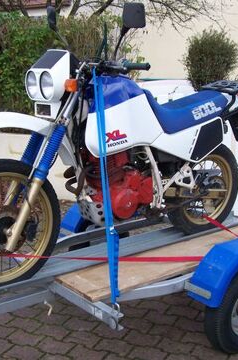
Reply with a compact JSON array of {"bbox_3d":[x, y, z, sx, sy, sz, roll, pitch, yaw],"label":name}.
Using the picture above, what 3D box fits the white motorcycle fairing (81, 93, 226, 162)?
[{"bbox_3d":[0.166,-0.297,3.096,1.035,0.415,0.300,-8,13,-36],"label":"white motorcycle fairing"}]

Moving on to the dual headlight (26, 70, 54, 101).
[{"bbox_3d":[-0.373,-0.484,2.692,0.090,0.150,0.290,-8,13,-36],"label":"dual headlight"}]

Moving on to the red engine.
[{"bbox_3d":[-0.053,-0.001,3.020,0.425,0.415,0.320,-8,13,-36],"label":"red engine"}]

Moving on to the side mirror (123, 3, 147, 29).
[{"bbox_3d":[0.072,-0.793,2.556,0.132,0.130,0.045,7,13,36],"label":"side mirror"}]

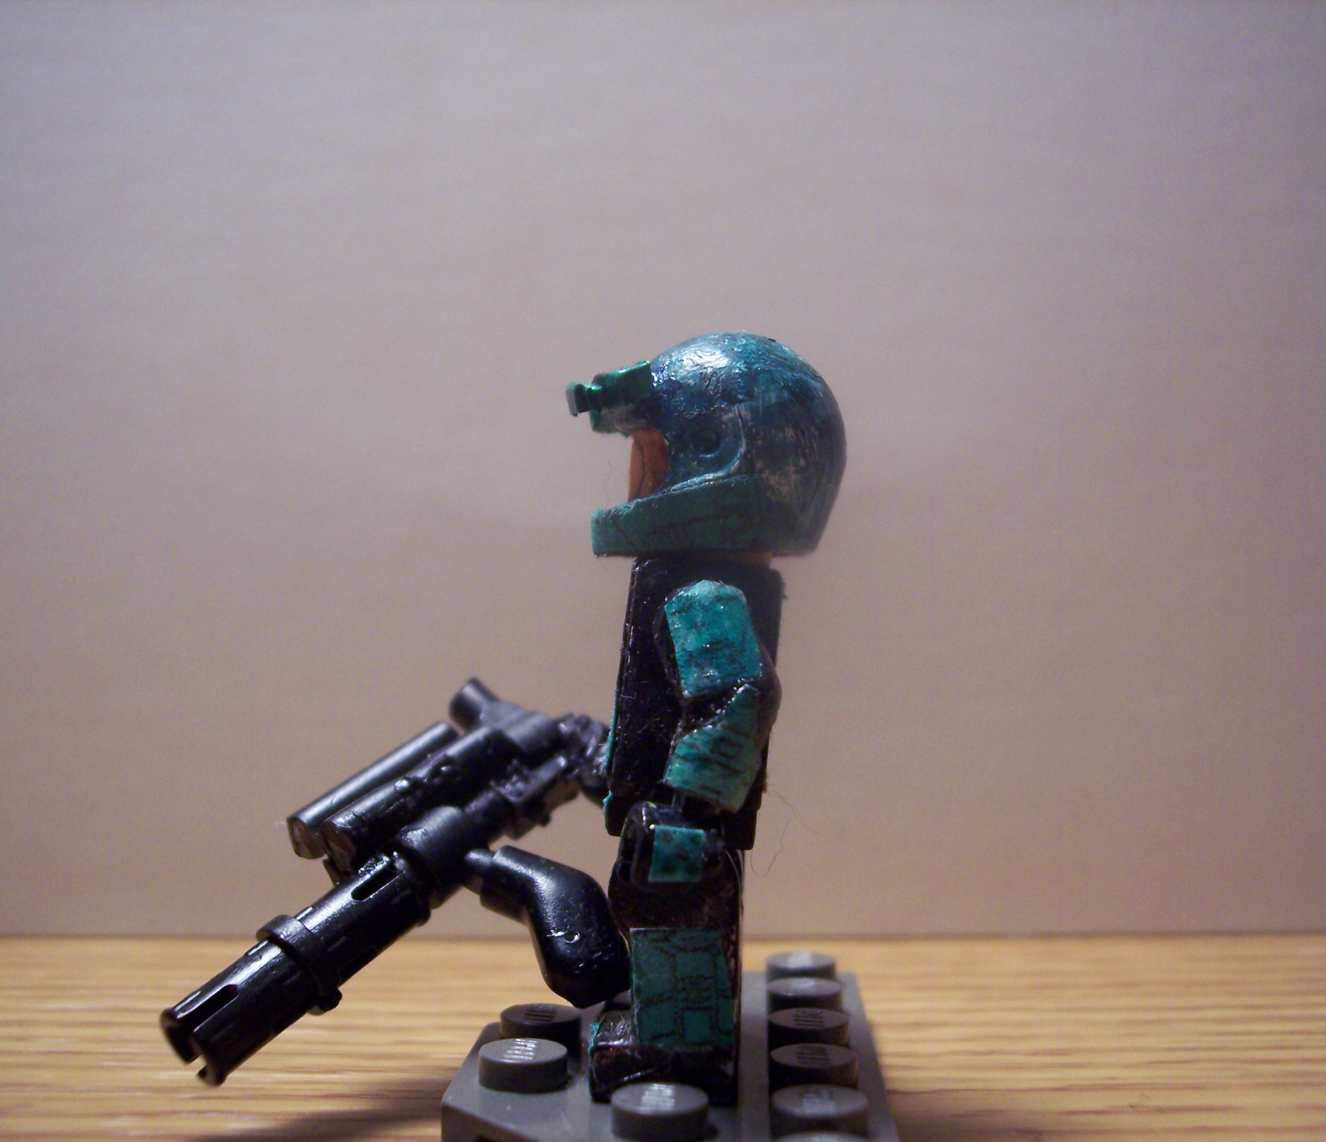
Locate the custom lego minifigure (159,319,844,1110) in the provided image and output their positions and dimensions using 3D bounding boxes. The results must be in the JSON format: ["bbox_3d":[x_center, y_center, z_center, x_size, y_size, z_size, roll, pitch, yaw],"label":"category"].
[{"bbox_3d":[-0.008,0.007,0.099,0.037,0.042,0.025,0,0,3],"label":"custom lego minifigure"}]

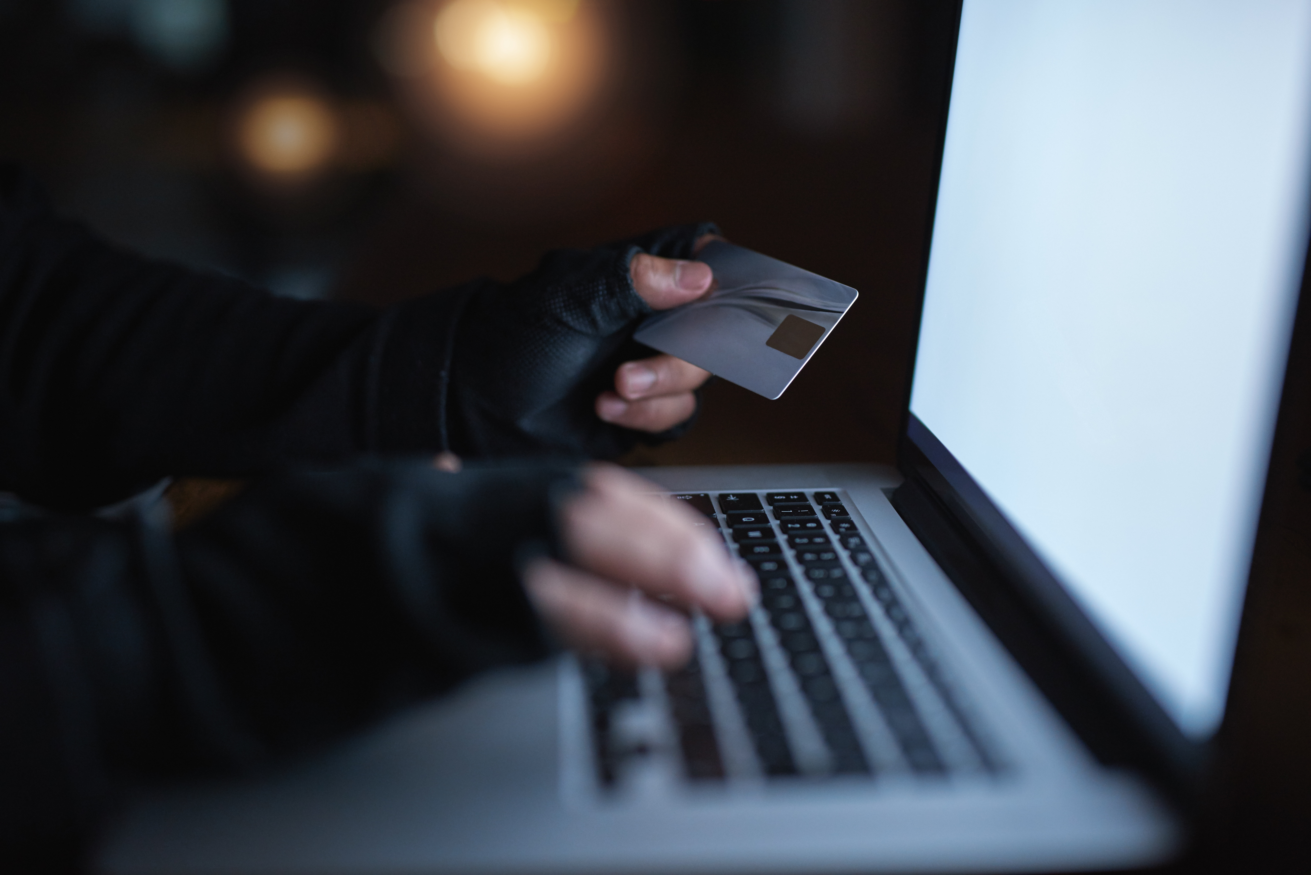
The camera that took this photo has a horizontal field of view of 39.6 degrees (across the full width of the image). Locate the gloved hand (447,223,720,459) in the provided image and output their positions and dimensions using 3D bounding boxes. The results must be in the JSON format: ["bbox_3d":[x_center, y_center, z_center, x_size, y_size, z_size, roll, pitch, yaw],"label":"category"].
[{"bbox_3d":[-0.033,-0.040,0.765,0.112,0.090,0.075,-7,8,27],"label":"gloved hand"}]

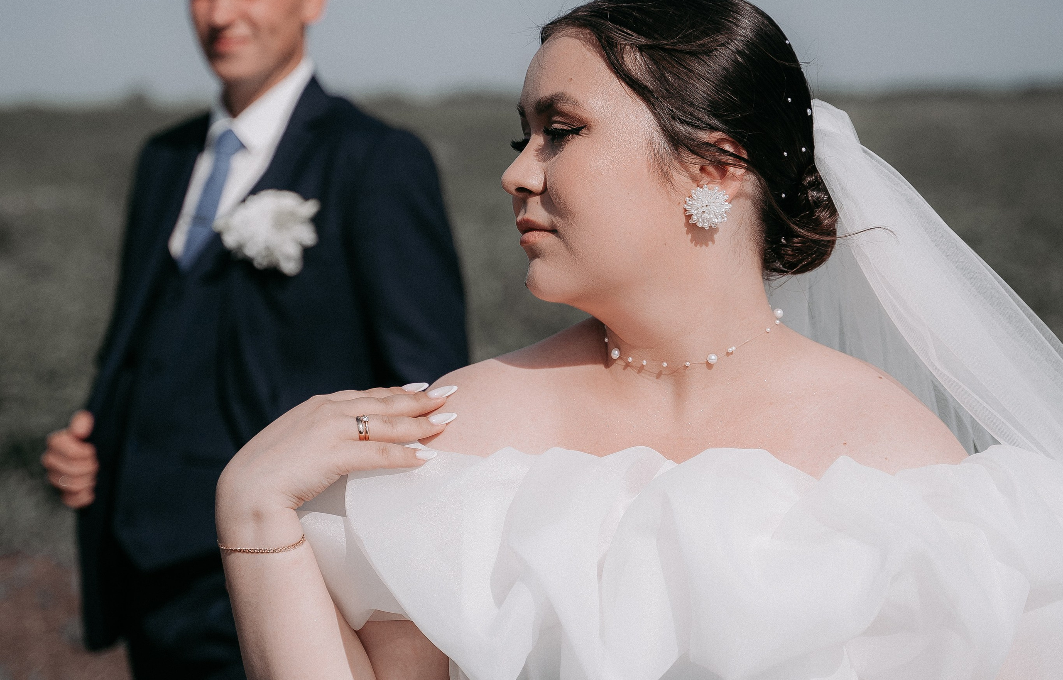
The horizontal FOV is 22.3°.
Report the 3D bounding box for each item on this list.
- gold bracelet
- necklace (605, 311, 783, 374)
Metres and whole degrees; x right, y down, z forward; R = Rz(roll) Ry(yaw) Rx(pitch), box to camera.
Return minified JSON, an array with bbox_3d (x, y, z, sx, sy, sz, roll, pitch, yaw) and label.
[{"bbox_3d":[-0.185,0.138,1.860,0.061,0.010,0.050,0,25,6],"label":"gold bracelet"},{"bbox_3d":[0.115,-0.007,1.920,0.128,0.030,0.125,-1,30,10],"label":"necklace"}]

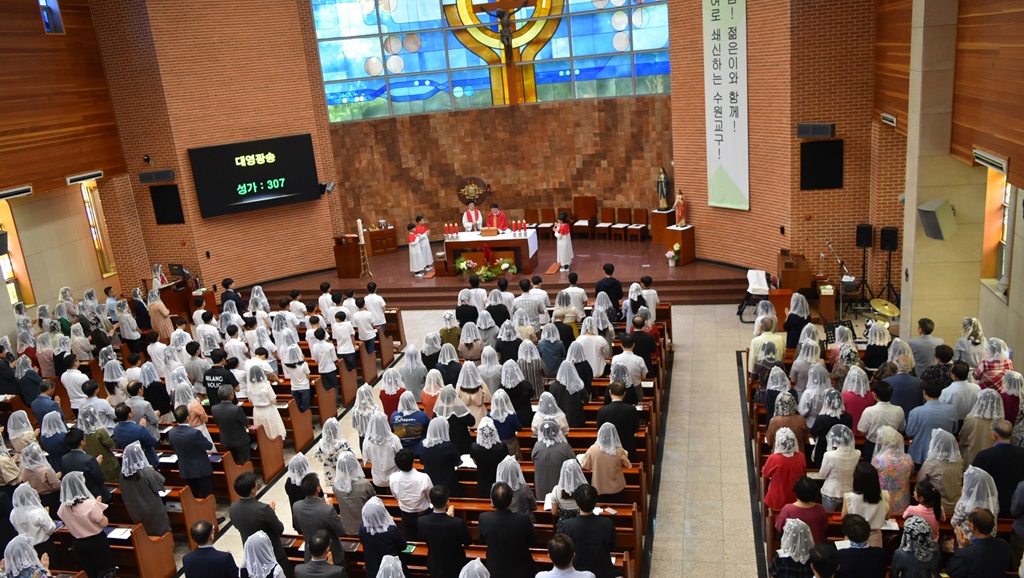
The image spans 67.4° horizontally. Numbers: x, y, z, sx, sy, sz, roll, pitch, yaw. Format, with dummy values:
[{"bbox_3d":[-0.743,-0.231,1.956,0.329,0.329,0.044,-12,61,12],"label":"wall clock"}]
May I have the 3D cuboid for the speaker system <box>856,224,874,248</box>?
[{"bbox_3d":[7.074,-1.060,15.408,0.280,0.420,0.260,2,18,25],"label":"speaker system"}]

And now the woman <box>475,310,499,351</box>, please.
[{"bbox_3d":[-0.358,1.136,13.752,0.460,1.573,0.380,-3,15,10],"label":"woman"}]

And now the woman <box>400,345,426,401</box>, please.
[{"bbox_3d":[-1.500,1.620,12.220,0.460,1.542,0.380,-2,16,15],"label":"woman"}]

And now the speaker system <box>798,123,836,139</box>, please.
[{"bbox_3d":[6.158,-3.200,15.513,0.180,0.280,0.840,-25,22,-26],"label":"speaker system"}]

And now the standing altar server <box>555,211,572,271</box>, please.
[{"bbox_3d":[1.345,-1.258,20.249,0.450,1.554,0.420,-2,16,15],"label":"standing altar server"}]

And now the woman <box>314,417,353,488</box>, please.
[{"bbox_3d":[-2.102,2.294,9.499,0.450,1.540,0.360,-1,17,17],"label":"woman"}]

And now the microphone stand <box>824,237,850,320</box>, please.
[{"bbox_3d":[6.239,-0.147,14.637,0.530,1.690,0.420,-2,17,15],"label":"microphone stand"}]

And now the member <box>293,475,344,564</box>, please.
[{"bbox_3d":[-1.910,2.656,7.921,0.510,1.690,0.400,-1,17,17],"label":"member"}]

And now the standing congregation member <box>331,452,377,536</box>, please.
[{"bbox_3d":[-1.772,2.591,8.870,0.470,1.551,0.380,-2,15,15],"label":"standing congregation member"}]

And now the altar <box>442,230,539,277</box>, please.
[{"bbox_3d":[-0.504,-0.953,20.315,2.278,0.926,1.170,-2,16,15],"label":"altar"}]

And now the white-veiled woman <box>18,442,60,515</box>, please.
[{"bbox_3d":[-5.945,2.680,9.912,0.470,1.544,0.420,0,16,19],"label":"white-veiled woman"}]

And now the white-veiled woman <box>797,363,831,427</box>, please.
[{"bbox_3d":[3.958,1.720,9.972,0.460,1.580,0.380,-6,15,-3],"label":"white-veiled woman"}]

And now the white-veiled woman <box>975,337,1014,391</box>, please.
[{"bbox_3d":[6.106,1.353,9.767,0.470,1.565,0.380,-2,17,12],"label":"white-veiled woman"}]

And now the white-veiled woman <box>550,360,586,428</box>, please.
[{"bbox_3d":[0.784,1.695,10.474,0.450,1.570,0.360,-2,17,15],"label":"white-veiled woman"}]

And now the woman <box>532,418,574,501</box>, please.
[{"bbox_3d":[0.539,2.235,9.072,0.490,1.603,0.420,-2,16,15],"label":"woman"}]

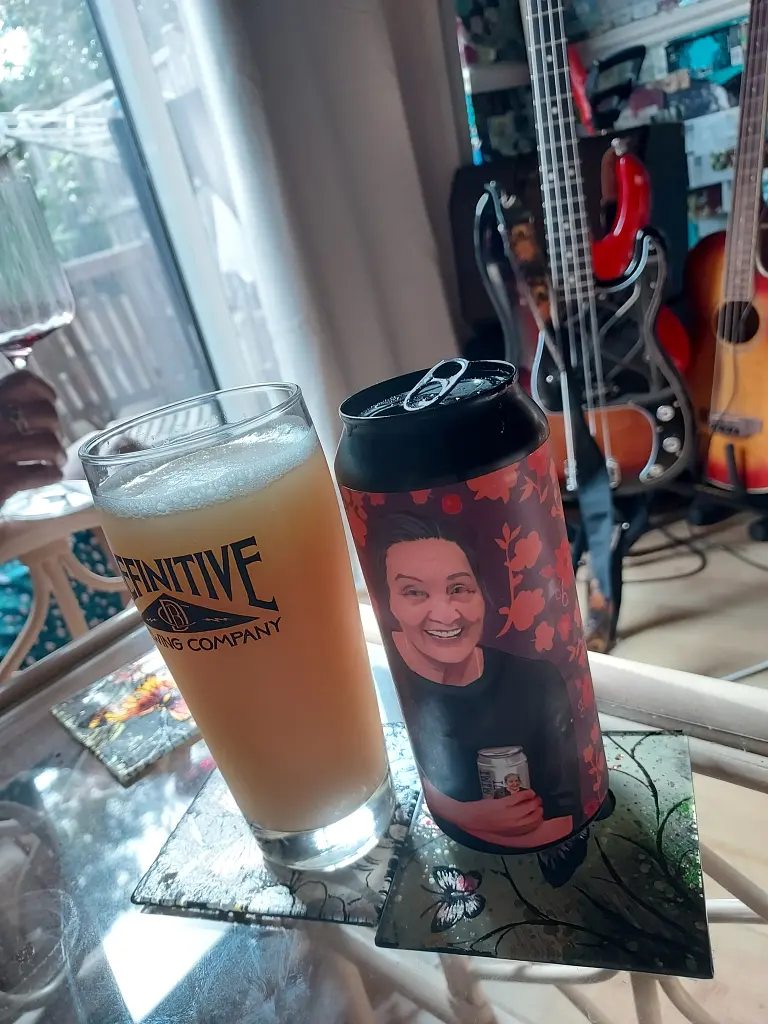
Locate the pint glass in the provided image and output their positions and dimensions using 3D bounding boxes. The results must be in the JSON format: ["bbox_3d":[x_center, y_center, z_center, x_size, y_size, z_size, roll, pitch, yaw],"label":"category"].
[{"bbox_3d":[-0.041,0.044,0.251,0.074,0.164,0.074,-2,25,29],"label":"pint glass"}]

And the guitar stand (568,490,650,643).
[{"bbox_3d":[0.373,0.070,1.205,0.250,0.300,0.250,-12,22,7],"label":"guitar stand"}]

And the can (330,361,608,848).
[{"bbox_3d":[0.031,0.034,0.237,0.066,0.158,0.066,-8,23,18],"label":"can"}]

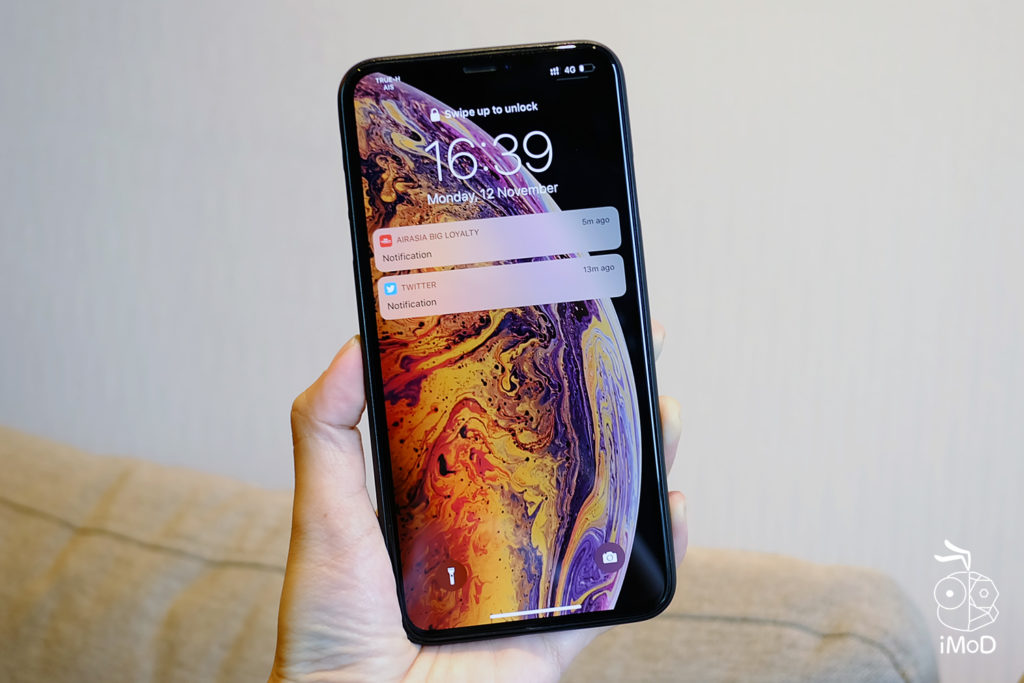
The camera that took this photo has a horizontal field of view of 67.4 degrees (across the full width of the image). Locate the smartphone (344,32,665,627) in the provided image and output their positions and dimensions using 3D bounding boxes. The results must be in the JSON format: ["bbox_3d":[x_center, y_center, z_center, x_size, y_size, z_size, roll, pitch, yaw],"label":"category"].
[{"bbox_3d":[-0.001,0.000,0.207,0.077,0.158,0.008,-6,0,-1],"label":"smartphone"}]

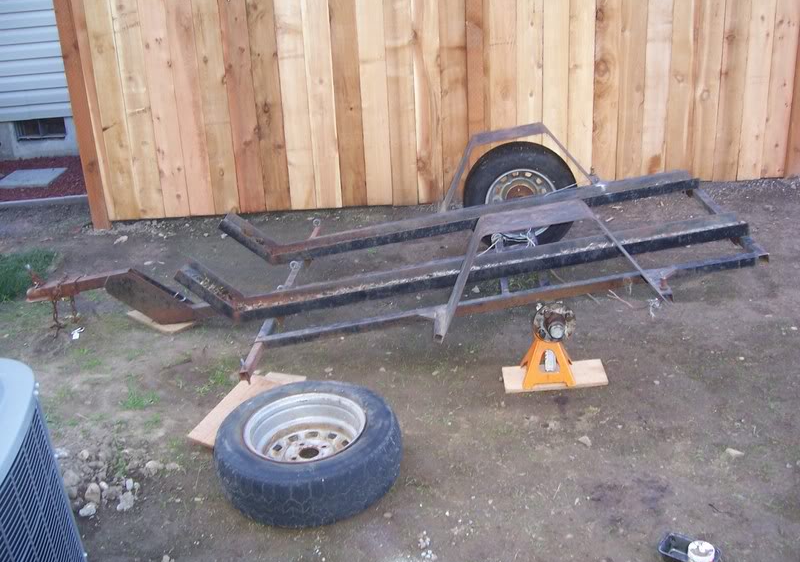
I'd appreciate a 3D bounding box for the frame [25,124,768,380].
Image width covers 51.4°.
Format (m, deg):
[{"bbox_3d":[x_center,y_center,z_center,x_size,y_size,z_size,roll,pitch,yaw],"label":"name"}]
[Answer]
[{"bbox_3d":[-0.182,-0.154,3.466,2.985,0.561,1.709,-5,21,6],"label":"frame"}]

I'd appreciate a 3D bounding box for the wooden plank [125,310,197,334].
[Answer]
[{"bbox_3d":[-1.019,0.158,3.621,0.303,0.022,0.165,15,29,36],"label":"wooden plank"}]

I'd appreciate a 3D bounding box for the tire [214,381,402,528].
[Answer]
[{"bbox_3d":[-0.281,0.518,2.578,0.561,0.173,0.561,-4,24,0],"label":"tire"}]

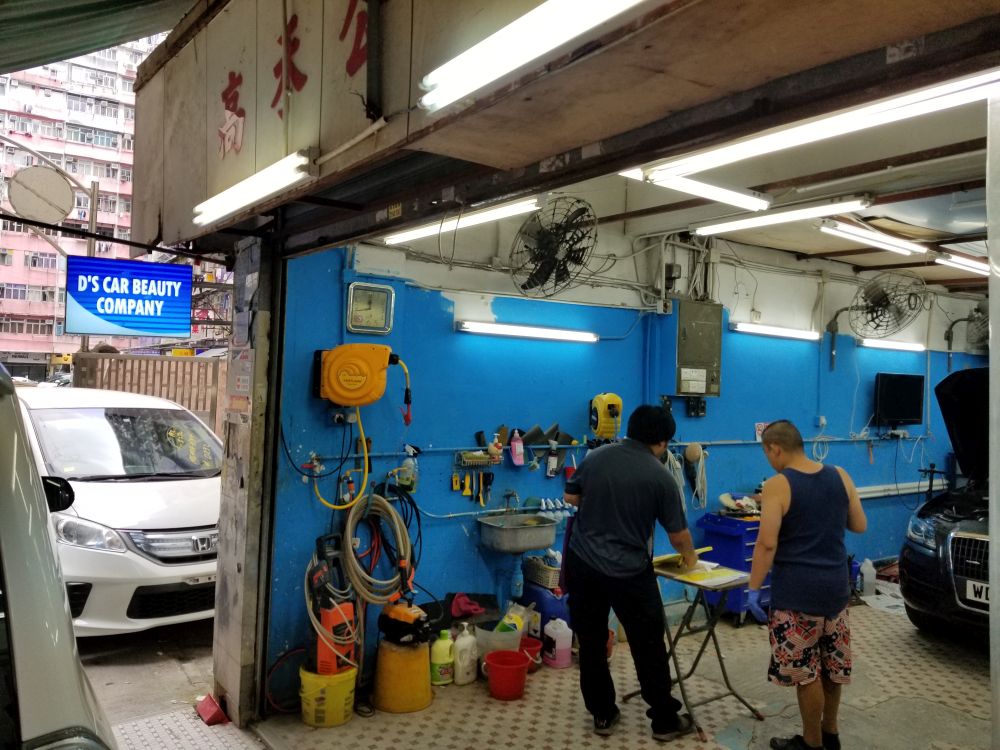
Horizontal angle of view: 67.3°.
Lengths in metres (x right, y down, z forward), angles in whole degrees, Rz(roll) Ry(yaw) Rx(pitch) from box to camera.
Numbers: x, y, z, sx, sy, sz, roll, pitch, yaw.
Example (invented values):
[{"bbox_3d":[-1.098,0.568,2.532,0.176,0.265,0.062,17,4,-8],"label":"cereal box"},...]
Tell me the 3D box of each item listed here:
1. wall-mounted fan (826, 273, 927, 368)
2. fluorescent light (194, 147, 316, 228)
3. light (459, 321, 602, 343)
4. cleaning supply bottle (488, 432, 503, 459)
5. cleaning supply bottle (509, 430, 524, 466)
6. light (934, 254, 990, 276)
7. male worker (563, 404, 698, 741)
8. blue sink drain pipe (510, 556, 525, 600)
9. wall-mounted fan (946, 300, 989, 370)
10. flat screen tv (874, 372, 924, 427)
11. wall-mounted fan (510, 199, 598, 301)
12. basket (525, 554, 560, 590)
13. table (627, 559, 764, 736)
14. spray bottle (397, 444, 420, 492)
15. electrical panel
[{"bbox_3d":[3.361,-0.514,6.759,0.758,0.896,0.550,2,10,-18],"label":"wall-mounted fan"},{"bbox_3d":[-1.006,-0.721,2.961,0.080,0.100,1.240,3,-2,-40],"label":"fluorescent light"},{"bbox_3d":[0.221,-0.285,5.047,1.210,0.085,0.085,3,-2,-35],"label":"light"},{"bbox_3d":[-0.025,0.468,4.785,0.090,0.185,0.070,3,-2,-35],"label":"cleaning supply bottle"},{"bbox_3d":[0.111,0.475,4.924,0.085,0.250,0.060,-2,-2,-35],"label":"cleaning supply bottle"},{"bbox_3d":[3.837,-0.875,6.035,1.220,0.085,0.150,3,-2,-36],"label":"light"},{"bbox_3d":[0.721,0.978,3.891,0.600,1.660,0.550,1,-1,25],"label":"male worker"},{"bbox_3d":[0.111,1.282,4.756,0.080,0.275,0.080,2,-1,0],"label":"blue sink drain pipe"},{"bbox_3d":[5.042,-0.377,7.783,0.620,0.720,0.760,3,-2,-35],"label":"wall-mounted fan"},{"bbox_3d":[3.847,0.236,7.224,0.740,0.485,0.080,3,-2,-30],"label":"flat screen tv"},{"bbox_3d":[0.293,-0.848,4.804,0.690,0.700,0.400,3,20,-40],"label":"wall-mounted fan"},{"bbox_3d":[0.348,1.288,4.904,0.320,0.140,0.270,3,-1,-28],"label":"basket"},{"bbox_3d":[1.112,1.526,4.313,0.510,0.770,0.630,3,-2,-35],"label":"table"},{"bbox_3d":[-0.542,0.554,4.448,0.120,0.284,0.095,2,-1,10],"label":"spray bottle"},{"bbox_3d":[1.417,-0.190,5.559,0.460,0.690,0.160,3,-2,-35],"label":"electrical panel"}]

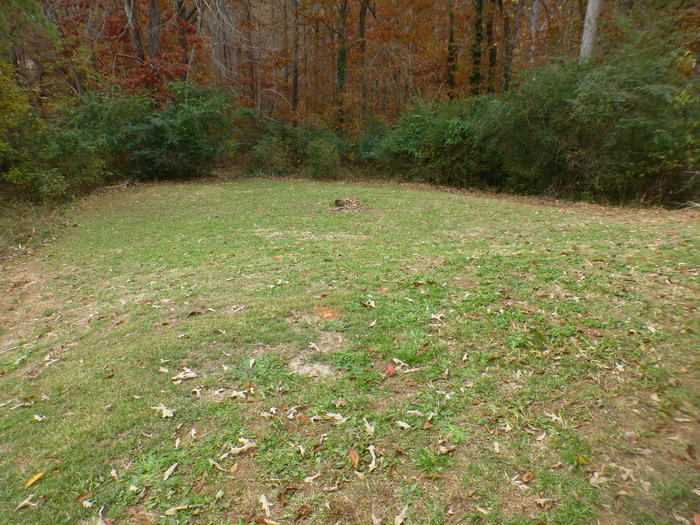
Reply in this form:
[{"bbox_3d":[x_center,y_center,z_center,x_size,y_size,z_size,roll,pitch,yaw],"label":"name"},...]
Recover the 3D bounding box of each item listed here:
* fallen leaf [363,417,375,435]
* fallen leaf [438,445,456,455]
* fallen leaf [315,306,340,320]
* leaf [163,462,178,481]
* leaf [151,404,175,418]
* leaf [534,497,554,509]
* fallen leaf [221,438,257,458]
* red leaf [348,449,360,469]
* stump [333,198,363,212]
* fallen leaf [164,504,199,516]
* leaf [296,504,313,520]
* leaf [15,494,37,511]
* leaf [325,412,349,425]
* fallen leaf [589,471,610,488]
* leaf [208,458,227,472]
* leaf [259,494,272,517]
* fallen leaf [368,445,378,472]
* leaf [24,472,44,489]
[{"bbox_3d":[0.101,0.893,2.662,0.036,0.020,0.121,-4,14,-17],"label":"fallen leaf"},{"bbox_3d":[0.474,0.908,2.358,0.087,0.025,0.043,0,15,0],"label":"fallen leaf"},{"bbox_3d":[-0.192,0.433,4.140,0.222,0.020,0.279,0,15,0],"label":"fallen leaf"},{"bbox_3d":[-0.813,0.953,2.211,0.030,0.015,0.115,4,15,14],"label":"leaf"},{"bbox_3d":[-1.034,0.822,2.682,0.188,0.025,0.075,9,17,29],"label":"leaf"},{"bbox_3d":[0.835,1.031,2.085,0.070,0.022,0.040,1,14,4],"label":"leaf"},{"bbox_3d":[-0.563,0.939,2.454,0.161,0.028,0.066,-7,15,-28],"label":"fallen leaf"},{"bbox_3d":[0.015,0.927,2.296,0.045,0.020,0.147,-4,16,-15],"label":"red leaf"},{"bbox_3d":[-0.049,-1.169,9.773,0.573,0.200,0.420,0,15,0],"label":"stump"},{"bbox_3d":[-0.704,1.042,2.041,0.135,0.020,0.038,-5,14,-19],"label":"fallen leaf"},{"bbox_3d":[-0.184,1.011,1.964,0.065,0.030,0.053,0,15,0],"label":"leaf"},{"bbox_3d":[-1.394,1.031,2.085,0.042,0.022,0.078,7,15,26],"label":"leaf"},{"bbox_3d":[-0.075,0.876,2.728,0.123,0.022,0.071,2,14,9],"label":"leaf"},{"bbox_3d":[1.145,0.996,2.229,0.071,0.022,0.062,-3,14,-13],"label":"fallen leaf"},{"bbox_3d":[-0.636,0.973,2.328,0.088,0.020,0.034,9,16,34],"label":"leaf"},{"bbox_3d":[-0.351,1.005,2.007,0.055,0.020,0.130,-6,16,-22],"label":"leaf"},{"bbox_3d":[0.116,0.960,2.382,0.050,0.022,0.183,1,14,3],"label":"fallen leaf"},{"bbox_3d":[-1.396,0.968,2.154,0.030,0.015,0.102,4,15,13],"label":"leaf"}]

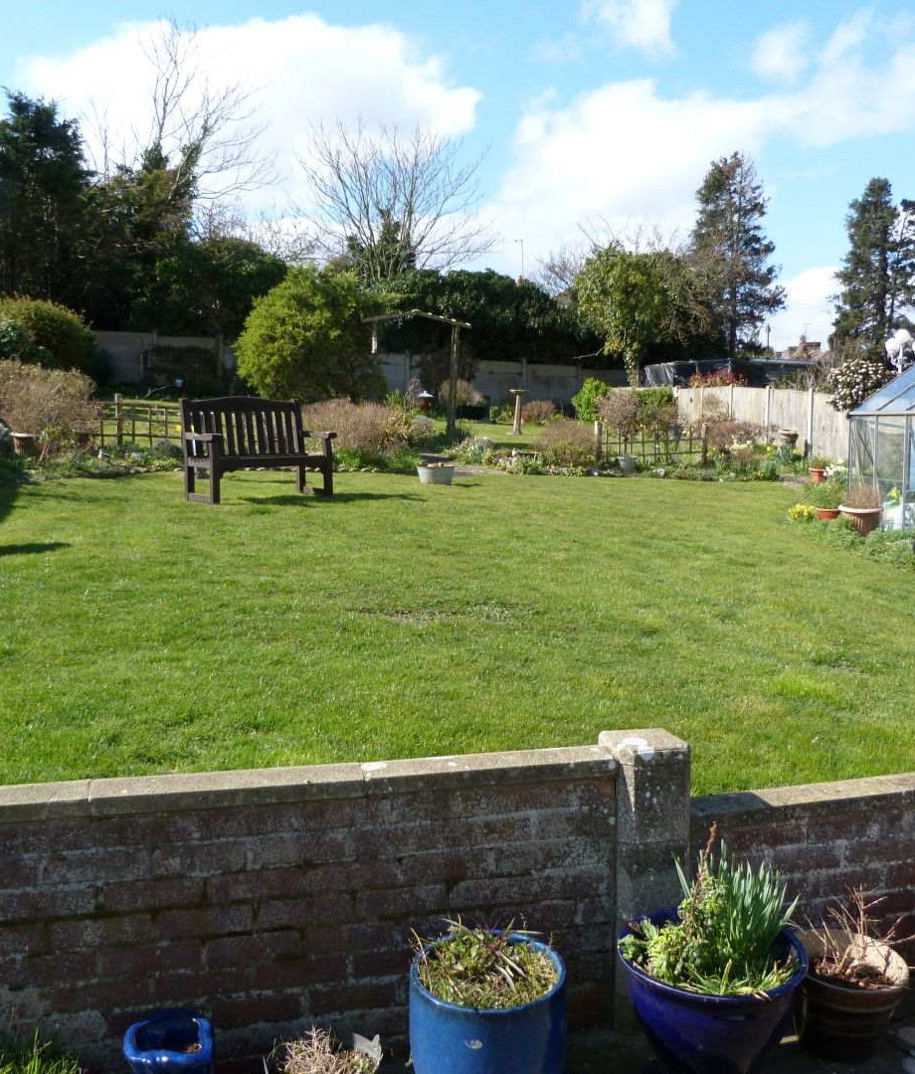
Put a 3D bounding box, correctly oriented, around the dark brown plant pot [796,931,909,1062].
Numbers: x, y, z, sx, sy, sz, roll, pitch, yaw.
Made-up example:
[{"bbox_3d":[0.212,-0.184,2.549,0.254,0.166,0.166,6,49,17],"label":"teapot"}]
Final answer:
[{"bbox_3d":[0.942,1.133,2.524,0.282,0.217,0.282,-1,7,0],"label":"dark brown plant pot"}]

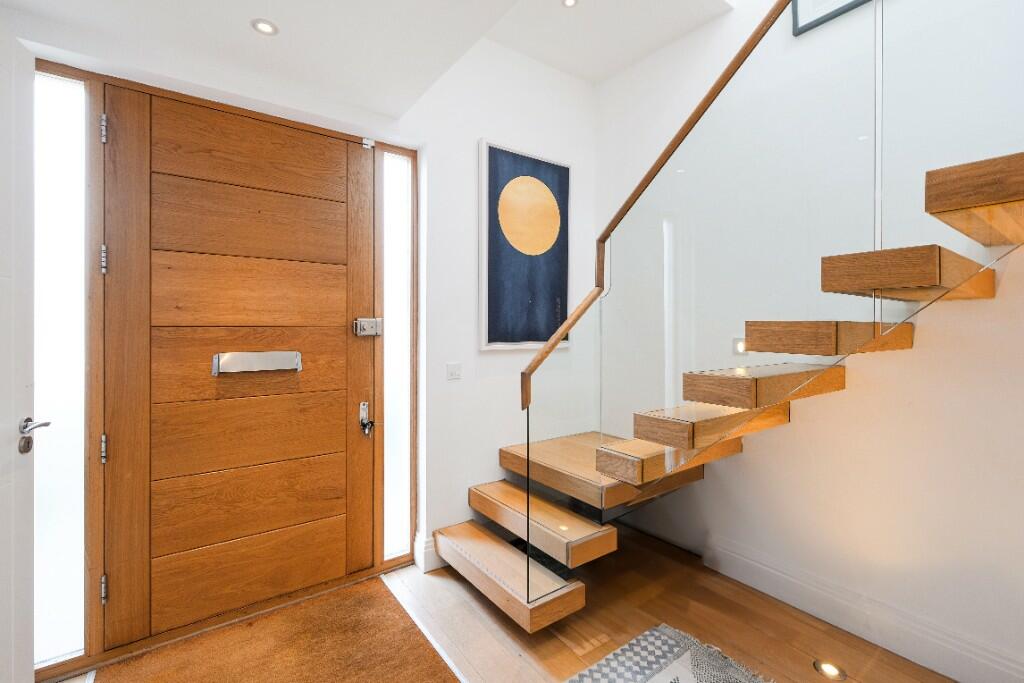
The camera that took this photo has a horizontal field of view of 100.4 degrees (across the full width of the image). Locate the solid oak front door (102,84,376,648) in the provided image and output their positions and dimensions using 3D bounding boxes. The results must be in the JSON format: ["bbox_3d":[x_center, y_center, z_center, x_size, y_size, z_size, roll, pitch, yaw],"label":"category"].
[{"bbox_3d":[-1.176,0.094,1.987,1.044,2.212,0.053,-1,0,-35],"label":"solid oak front door"}]

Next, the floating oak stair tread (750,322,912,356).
[{"bbox_3d":[1.135,-0.016,1.492,0.769,0.095,0.245,-1,0,-35],"label":"floating oak stair tread"}]

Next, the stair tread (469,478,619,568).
[{"bbox_3d":[0.112,0.878,2.155,0.283,0.098,0.829,-1,0,-35],"label":"stair tread"}]

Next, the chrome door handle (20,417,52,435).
[{"bbox_3d":[-1.548,0.275,1.355,0.060,0.053,0.140,-1,0,-22],"label":"chrome door handle"}]

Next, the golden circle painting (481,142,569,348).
[{"bbox_3d":[0.103,-0.548,2.642,0.677,1.194,0.041,-1,0,-35],"label":"golden circle painting"}]

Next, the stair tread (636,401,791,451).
[{"bbox_3d":[0.887,0.335,1.842,0.779,0.093,0.255,-1,0,-35],"label":"stair tread"}]

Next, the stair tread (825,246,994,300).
[{"bbox_3d":[1.252,-0.189,1.318,0.783,0.094,0.236,-1,0,-35],"label":"stair tread"}]

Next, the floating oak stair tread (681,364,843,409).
[{"bbox_3d":[1.012,0.160,1.663,0.779,0.096,0.247,-1,0,-35],"label":"floating oak stair tread"}]

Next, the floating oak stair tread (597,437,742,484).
[{"bbox_3d":[0.767,0.517,2.015,0.780,0.097,0.247,-1,0,-35],"label":"floating oak stair tread"}]

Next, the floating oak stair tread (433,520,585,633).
[{"bbox_3d":[-0.056,1.059,2.033,0.285,0.092,0.836,-1,0,-35],"label":"floating oak stair tread"}]

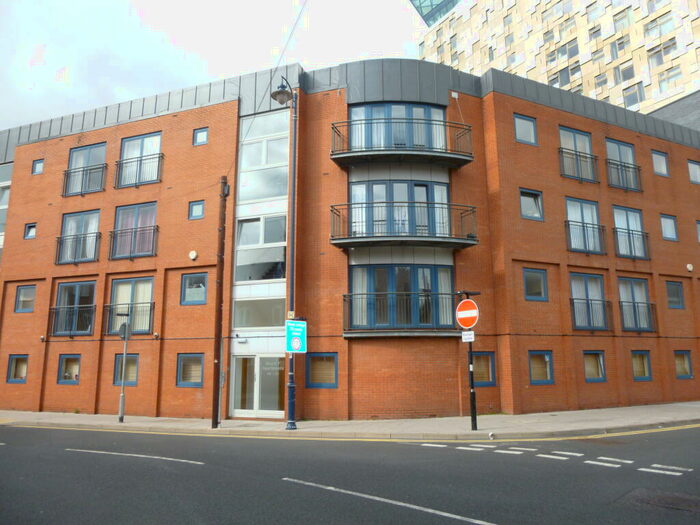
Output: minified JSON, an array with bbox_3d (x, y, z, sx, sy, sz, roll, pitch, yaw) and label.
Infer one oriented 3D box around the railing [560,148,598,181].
[{"bbox_3d":[8.760,-3.636,19.201,2.127,1.107,0.140,5,-11,-26],"label":"railing"}]

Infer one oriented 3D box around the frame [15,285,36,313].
[{"bbox_3d":[-13.231,1.489,20.615,1.061,1.112,0.120,-4,-11,20],"label":"frame"}]

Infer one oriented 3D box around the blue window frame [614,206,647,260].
[{"bbox_3d":[11.244,-1.179,20.378,1.830,2.066,0.110,5,-11,-26],"label":"blue window frame"}]

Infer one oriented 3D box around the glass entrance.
[{"bbox_3d":[-2.980,3.973,16.247,2.027,1.967,0.120,-4,-11,21],"label":"glass entrance"}]

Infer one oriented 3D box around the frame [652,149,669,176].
[{"bbox_3d":[13.284,-4.191,21.539,1.046,1.031,0.100,4,-11,-25],"label":"frame"}]

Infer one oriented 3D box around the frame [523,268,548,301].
[{"bbox_3d":[6.415,0.782,17.401,1.073,1.075,0.100,4,-11,-25],"label":"frame"}]

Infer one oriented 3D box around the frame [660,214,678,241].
[{"bbox_3d":[13.654,-1.467,21.651,1.060,1.089,0.110,5,-11,-26],"label":"frame"}]

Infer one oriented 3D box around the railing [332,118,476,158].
[{"bbox_3d":[1.719,-3.852,16.505,4.600,1.170,1.300,0,-10,-2],"label":"railing"}]

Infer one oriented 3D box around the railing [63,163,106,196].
[{"bbox_3d":[-10.904,-3.321,20.731,2.271,1.129,0.170,-4,-11,20],"label":"railing"}]

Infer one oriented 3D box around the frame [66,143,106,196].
[{"bbox_3d":[-10.687,-3.778,20.515,1.919,2.039,0.120,-4,-11,20],"label":"frame"}]

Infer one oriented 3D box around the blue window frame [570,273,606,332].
[{"bbox_3d":[8.701,1.450,18.449,1.751,2.058,0.120,5,-11,-26],"label":"blue window frame"}]

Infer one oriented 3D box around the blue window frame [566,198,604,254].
[{"bbox_3d":[8.741,-1.328,18.803,1.769,2.001,0.100,4,-11,-25],"label":"blue window frame"}]

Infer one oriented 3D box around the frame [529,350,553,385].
[{"bbox_3d":[6.393,3.513,16.872,1.062,1.101,0.120,5,-12,-25],"label":"frame"}]

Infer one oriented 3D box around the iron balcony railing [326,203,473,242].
[{"bbox_3d":[1.776,-1.175,16.446,4.791,1.263,1.324,0,-10,-3],"label":"iron balcony railing"}]

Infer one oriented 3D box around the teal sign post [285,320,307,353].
[{"bbox_3d":[-1.532,2.139,14.530,0.719,0.900,0.050,8,-14,-39],"label":"teal sign post"}]

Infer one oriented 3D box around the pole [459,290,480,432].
[{"bbox_3d":[3.084,2.473,12.884,0.300,3.500,0.740,7,-12,-36],"label":"pole"}]

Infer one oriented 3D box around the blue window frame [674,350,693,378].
[{"bbox_3d":[13.365,4.108,20.222,1.035,1.078,0.100,4,-11,-25],"label":"blue window frame"}]

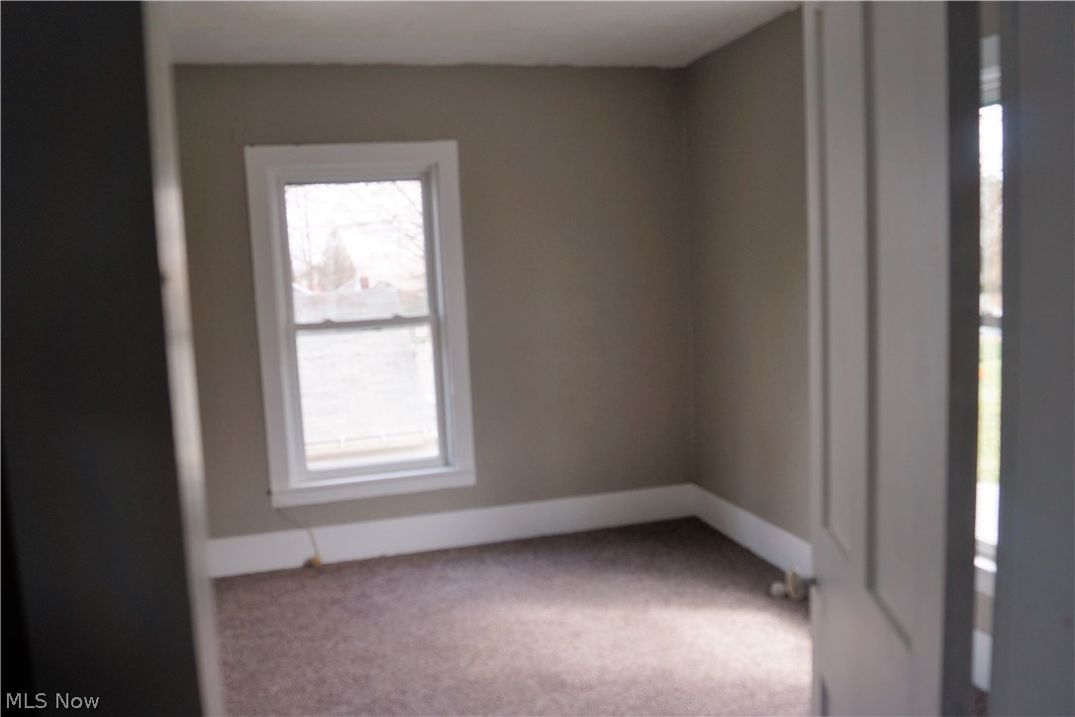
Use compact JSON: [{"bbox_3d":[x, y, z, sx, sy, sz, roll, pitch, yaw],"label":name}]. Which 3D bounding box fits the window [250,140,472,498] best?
[{"bbox_3d":[-0.842,-0.171,3.957,0.991,1.715,0.120,-4,6,-14],"label":"window"}]

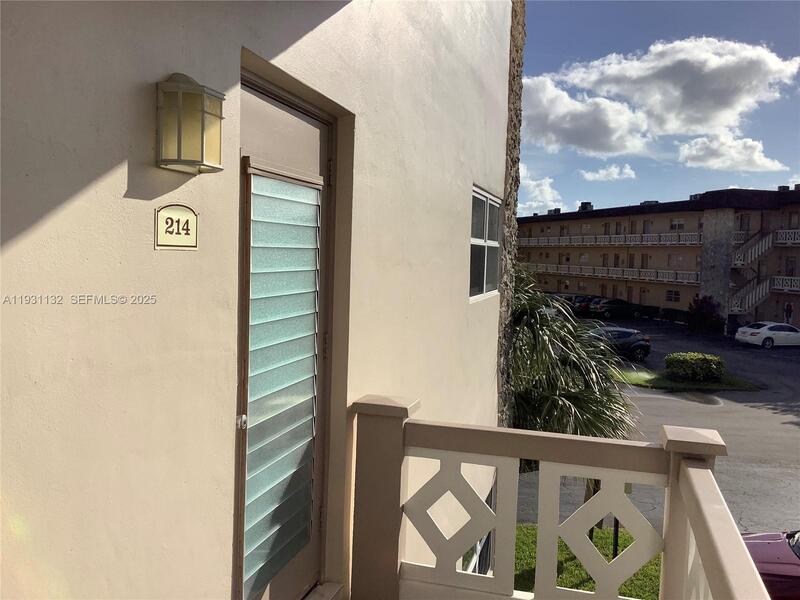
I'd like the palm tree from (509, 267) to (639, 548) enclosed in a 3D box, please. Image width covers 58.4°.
[{"bbox_3d":[2.539,1.648,10.803,2.300,4.350,2.300,3,4,16],"label":"palm tree"}]

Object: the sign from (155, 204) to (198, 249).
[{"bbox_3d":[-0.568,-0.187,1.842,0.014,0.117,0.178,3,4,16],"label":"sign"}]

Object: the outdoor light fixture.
[{"bbox_3d":[-0.513,-0.450,1.817,0.107,0.246,0.188,3,4,16],"label":"outdoor light fixture"}]

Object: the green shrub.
[{"bbox_3d":[11.020,2.502,26.724,2.100,0.860,1.700,3,4,16],"label":"green shrub"}]

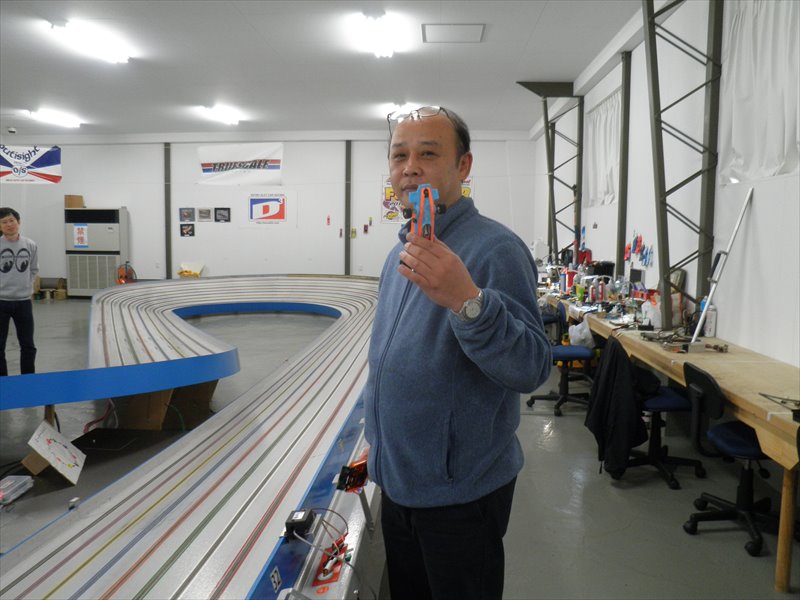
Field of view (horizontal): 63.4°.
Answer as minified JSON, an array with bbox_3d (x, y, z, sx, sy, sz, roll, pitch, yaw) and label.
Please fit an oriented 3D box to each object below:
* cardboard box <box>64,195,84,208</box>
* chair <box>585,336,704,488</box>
[{"bbox_3d":[-6.906,-2.082,13.729,0.360,0.300,0.260,1,6,3],"label":"cardboard box"},{"bbox_3d":[1.425,0.615,3.725,0.620,0.830,0.570,-2,6,-25],"label":"chair"}]

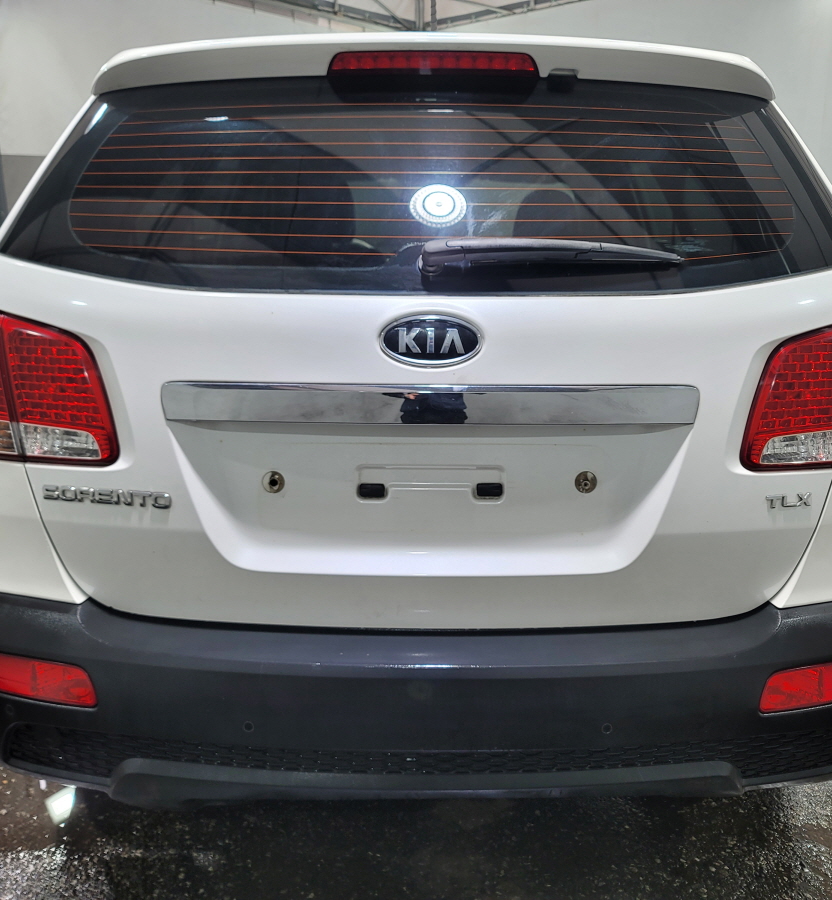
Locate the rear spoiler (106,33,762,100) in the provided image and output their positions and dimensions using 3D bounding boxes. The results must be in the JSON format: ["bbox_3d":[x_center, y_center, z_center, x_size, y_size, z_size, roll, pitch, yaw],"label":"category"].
[{"bbox_3d":[0.030,-0.680,1.560,1.241,0.113,0.246,1,13,0],"label":"rear spoiler"}]

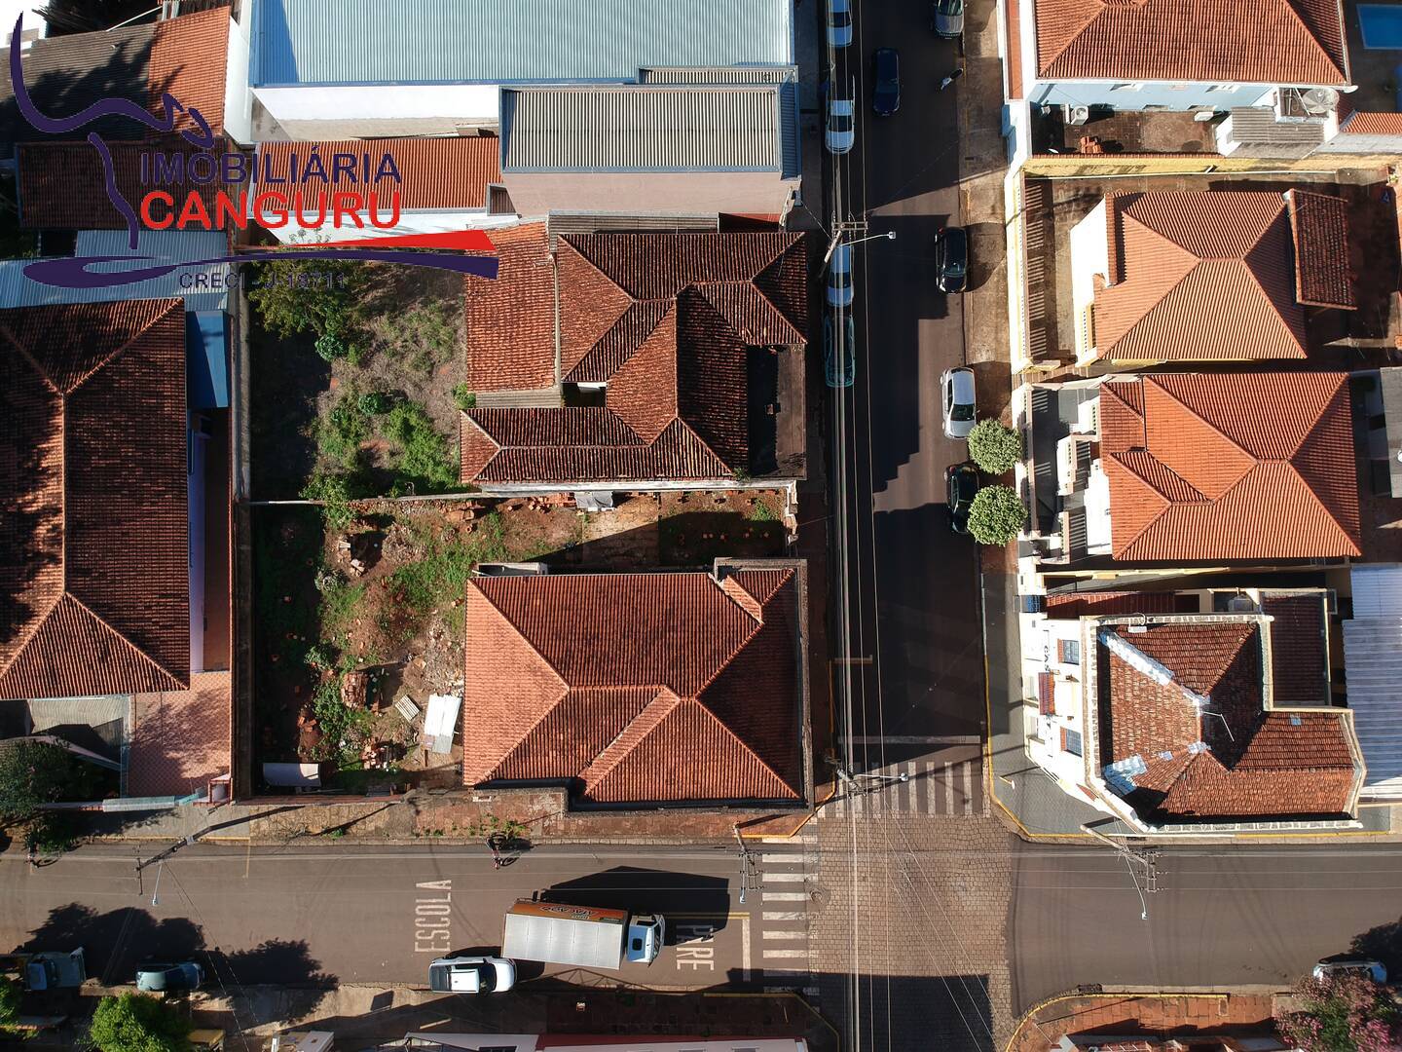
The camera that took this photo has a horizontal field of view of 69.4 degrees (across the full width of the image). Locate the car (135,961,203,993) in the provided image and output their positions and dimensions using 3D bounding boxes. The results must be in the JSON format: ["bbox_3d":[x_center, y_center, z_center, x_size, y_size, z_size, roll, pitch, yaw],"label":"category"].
[{"bbox_3d":[-28.947,24.554,55.377,3.650,1.470,1.620,0,87,-3],"label":"car"}]

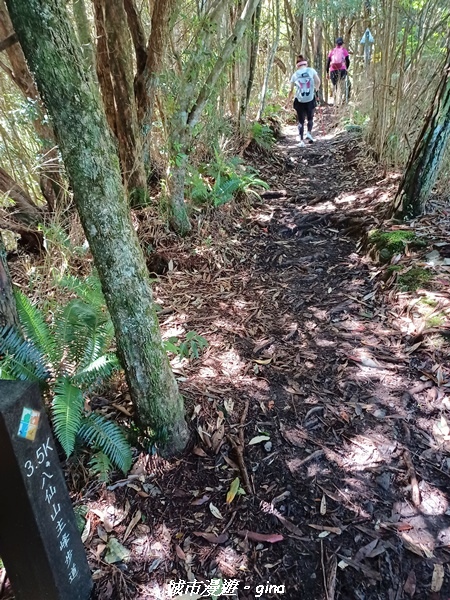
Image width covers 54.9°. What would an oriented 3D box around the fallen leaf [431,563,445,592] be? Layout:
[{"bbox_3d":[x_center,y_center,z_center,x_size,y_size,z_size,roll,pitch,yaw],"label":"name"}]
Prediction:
[{"bbox_3d":[0.650,0.846,1.322,0.030,0.012,0.092,13,32,27],"label":"fallen leaf"}]

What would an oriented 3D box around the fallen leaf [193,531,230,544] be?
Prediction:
[{"bbox_3d":[-0.049,0.831,1.527,0.134,0.015,0.029,5,28,12],"label":"fallen leaf"}]

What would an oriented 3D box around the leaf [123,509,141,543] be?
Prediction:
[{"bbox_3d":[-0.335,0.819,1.569,0.026,0.015,0.136,7,29,16],"label":"leaf"}]

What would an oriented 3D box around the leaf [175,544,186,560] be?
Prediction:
[{"bbox_3d":[-0.149,0.829,1.423,0.021,0.010,0.065,-20,33,-29],"label":"leaf"}]

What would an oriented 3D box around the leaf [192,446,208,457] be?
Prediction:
[{"bbox_3d":[-0.105,0.657,1.865,0.085,0.015,0.033,14,31,28],"label":"leaf"}]

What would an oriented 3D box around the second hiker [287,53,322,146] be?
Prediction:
[{"bbox_3d":[1.521,-3.800,8.352,0.600,1.600,0.500,2,27,13],"label":"second hiker"}]

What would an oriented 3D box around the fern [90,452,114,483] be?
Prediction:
[{"bbox_3d":[-0.462,0.619,1.620,0.100,0.070,0.120,-6,25,-7],"label":"fern"}]

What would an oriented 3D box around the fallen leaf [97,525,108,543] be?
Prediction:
[{"bbox_3d":[-0.421,0.805,1.491,0.026,0.012,0.079,-21,33,-31],"label":"fallen leaf"}]

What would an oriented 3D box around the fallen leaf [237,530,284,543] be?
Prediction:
[{"bbox_3d":[0.118,0.796,1.454,0.160,0.018,0.032,2,28,8],"label":"fallen leaf"}]

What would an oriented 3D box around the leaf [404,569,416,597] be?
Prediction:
[{"bbox_3d":[0.591,0.892,1.367,0.030,0.015,0.095,11,30,23],"label":"leaf"}]

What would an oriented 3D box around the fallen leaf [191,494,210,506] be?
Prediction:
[{"bbox_3d":[-0.092,0.766,1.655,0.085,0.015,0.026,-16,30,-24],"label":"fallen leaf"}]

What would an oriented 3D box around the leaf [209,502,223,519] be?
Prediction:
[{"bbox_3d":[-0.031,0.757,1.549,0.023,0.010,0.080,-20,33,-30],"label":"leaf"}]

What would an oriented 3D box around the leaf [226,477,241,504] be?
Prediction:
[{"bbox_3d":[0.033,0.743,1.691,0.034,0.015,0.133,8,29,19],"label":"leaf"}]

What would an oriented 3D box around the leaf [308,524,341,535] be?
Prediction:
[{"bbox_3d":[0.340,0.780,1.471,0.109,0.013,0.025,2,28,9],"label":"leaf"}]

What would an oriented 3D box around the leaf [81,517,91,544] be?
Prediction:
[{"bbox_3d":[-0.499,0.829,1.559,0.023,0.015,0.091,0,28,4],"label":"leaf"}]

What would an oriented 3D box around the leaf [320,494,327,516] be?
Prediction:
[{"bbox_3d":[0.369,0.768,1.621,0.021,0.015,0.096,5,28,13],"label":"leaf"}]

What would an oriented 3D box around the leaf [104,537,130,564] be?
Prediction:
[{"bbox_3d":[-0.364,0.831,1.429,0.101,0.018,0.065,19,35,35],"label":"leaf"}]

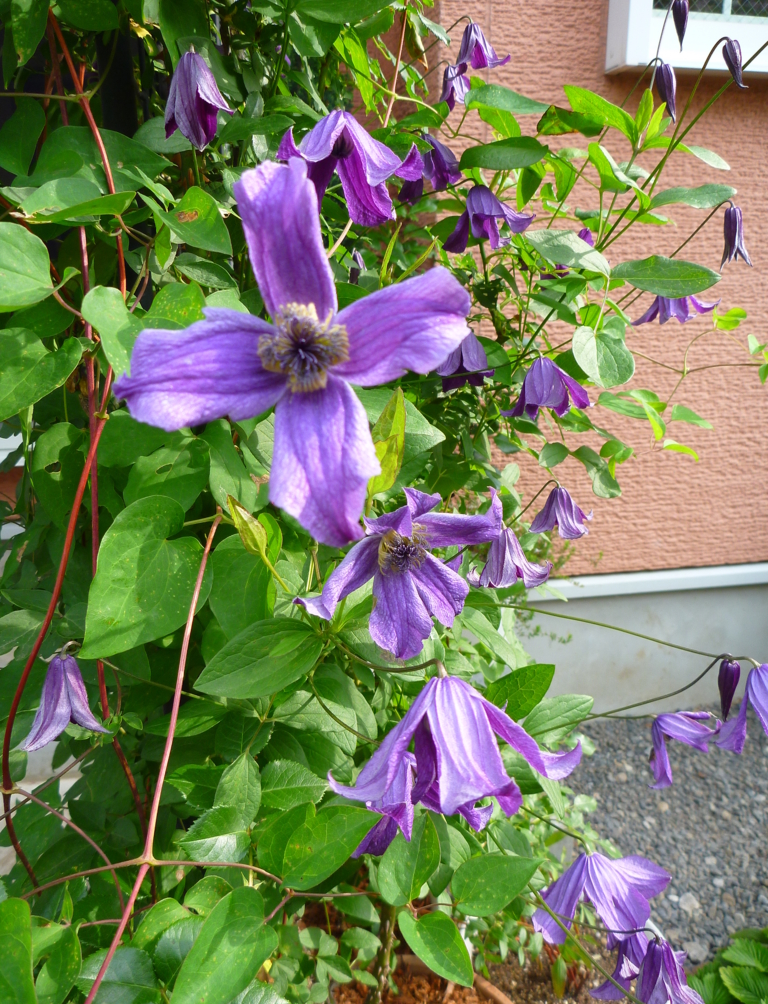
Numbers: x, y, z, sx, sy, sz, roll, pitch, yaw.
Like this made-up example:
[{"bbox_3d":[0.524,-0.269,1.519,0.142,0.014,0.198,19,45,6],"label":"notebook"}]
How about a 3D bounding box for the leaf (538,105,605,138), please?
[{"bbox_3d":[0.166,-0.341,0.740,0.059,0.032,0.030,0,-11,0],"label":"leaf"}]

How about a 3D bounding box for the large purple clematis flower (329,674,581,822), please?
[{"bbox_3d":[0.032,0.111,0.375,0.107,0.052,0.090,-1,13,0],"label":"large purple clematis flower"}]

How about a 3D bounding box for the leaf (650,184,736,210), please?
[{"bbox_3d":[0.246,-0.243,0.660,0.067,0.012,0.032,-12,43,3],"label":"leaf"}]

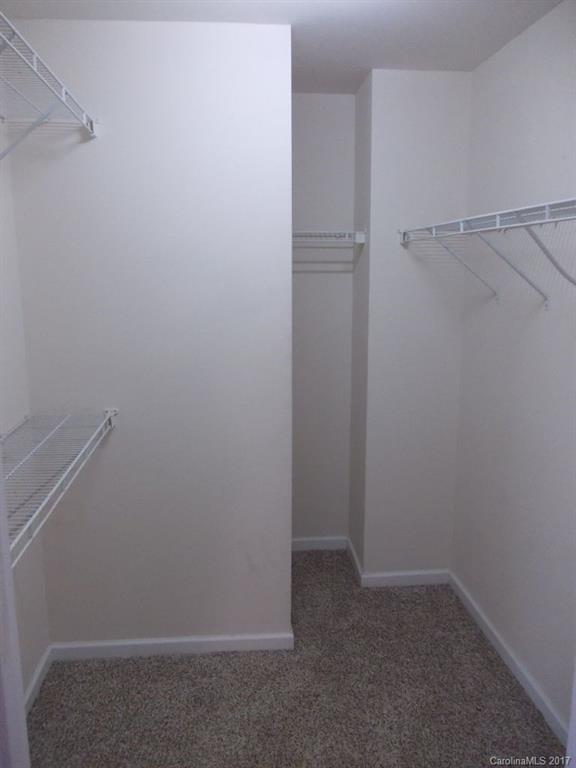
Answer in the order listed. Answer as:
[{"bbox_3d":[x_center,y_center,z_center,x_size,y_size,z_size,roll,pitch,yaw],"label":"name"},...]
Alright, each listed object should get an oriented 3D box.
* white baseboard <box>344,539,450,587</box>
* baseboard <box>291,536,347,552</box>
[{"bbox_3d":[0.580,0.954,3.369,0.465,0.073,0.431,-1,11,-4],"label":"white baseboard"},{"bbox_3d":[0.164,0.921,3.546,0.360,0.073,0.020,-1,11,-4],"label":"baseboard"}]

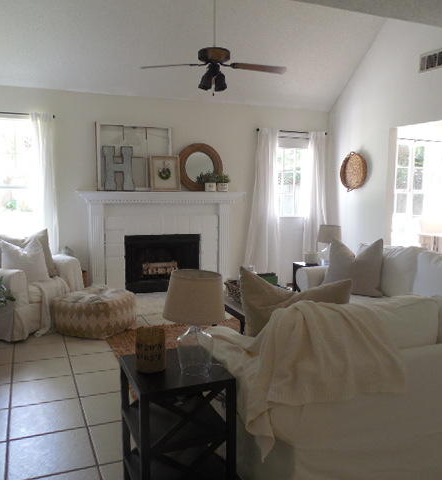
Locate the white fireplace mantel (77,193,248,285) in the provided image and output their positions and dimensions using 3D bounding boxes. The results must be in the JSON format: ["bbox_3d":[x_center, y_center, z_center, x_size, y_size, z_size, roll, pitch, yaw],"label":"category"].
[{"bbox_3d":[-0.713,0.028,6.000,2.150,1.300,0.250,-2,6,-23],"label":"white fireplace mantel"}]

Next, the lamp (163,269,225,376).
[{"bbox_3d":[-0.103,0.339,1.892,0.253,0.413,0.253,0,6,0],"label":"lamp"}]

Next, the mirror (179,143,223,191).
[{"bbox_3d":[-0.257,-0.970,6.160,0.610,0.620,0.060,-2,-2,-23],"label":"mirror"}]

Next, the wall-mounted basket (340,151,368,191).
[{"bbox_3d":[1.807,-0.942,6.380,0.110,0.560,0.530,-2,6,-23],"label":"wall-mounted basket"}]

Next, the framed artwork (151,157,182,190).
[{"bbox_3d":[-0.655,-0.797,5.518,0.365,0.400,0.035,-2,1,-23],"label":"framed artwork"}]

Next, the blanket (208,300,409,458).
[{"bbox_3d":[0.309,0.509,1.983,0.630,0.610,0.740,-2,6,-23],"label":"blanket"}]

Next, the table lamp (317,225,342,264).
[{"bbox_3d":[1.135,0.050,4.769,0.265,0.415,0.265,0,6,0],"label":"table lamp"}]

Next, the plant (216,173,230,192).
[{"bbox_3d":[0.025,-0.711,5.745,0.174,0.228,0.170,-2,6,-23],"label":"plant"}]

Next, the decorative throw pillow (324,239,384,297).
[{"bbox_3d":[1.126,0.238,3.892,0.500,0.500,0.170,3,-6,23],"label":"decorative throw pillow"}]

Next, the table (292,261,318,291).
[{"bbox_3d":[0.980,0.534,4.532,0.400,0.600,0.400,-2,6,-23],"label":"table"}]

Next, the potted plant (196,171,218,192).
[{"bbox_3d":[-0.173,-0.714,5.660,0.240,0.247,0.210,-2,6,-23],"label":"potted plant"}]

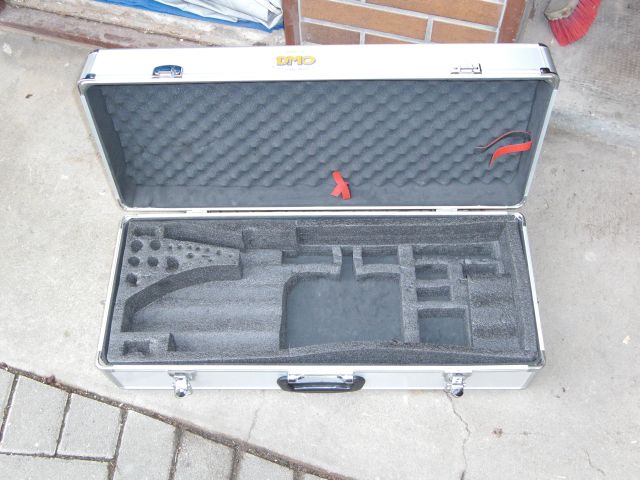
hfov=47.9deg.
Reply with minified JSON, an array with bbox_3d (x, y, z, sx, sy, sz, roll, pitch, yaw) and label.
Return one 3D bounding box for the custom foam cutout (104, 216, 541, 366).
[{"bbox_3d":[0.003,0.103,1.226,0.670,0.113,0.252,0,62,2],"label":"custom foam cutout"}]

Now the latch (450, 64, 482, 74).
[{"bbox_3d":[0.211,-0.245,1.035,0.042,0.006,0.022,0,47,2],"label":"latch"}]

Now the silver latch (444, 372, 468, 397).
[{"bbox_3d":[0.220,0.231,1.158,0.034,0.056,0.025,0,62,2],"label":"silver latch"}]

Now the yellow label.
[{"bbox_3d":[-0.035,-0.267,1.069,0.057,0.002,0.025,0,47,2],"label":"yellow label"}]

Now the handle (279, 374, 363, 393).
[{"bbox_3d":[0.001,0.234,1.172,0.139,0.040,0.021,0,62,2],"label":"handle"}]

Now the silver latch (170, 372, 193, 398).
[{"bbox_3d":[-0.226,0.235,1.177,0.034,0.056,0.025,0,62,2],"label":"silver latch"}]

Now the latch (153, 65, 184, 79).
[{"bbox_3d":[-0.224,-0.247,1.057,0.040,0.006,0.025,0,47,2],"label":"latch"}]

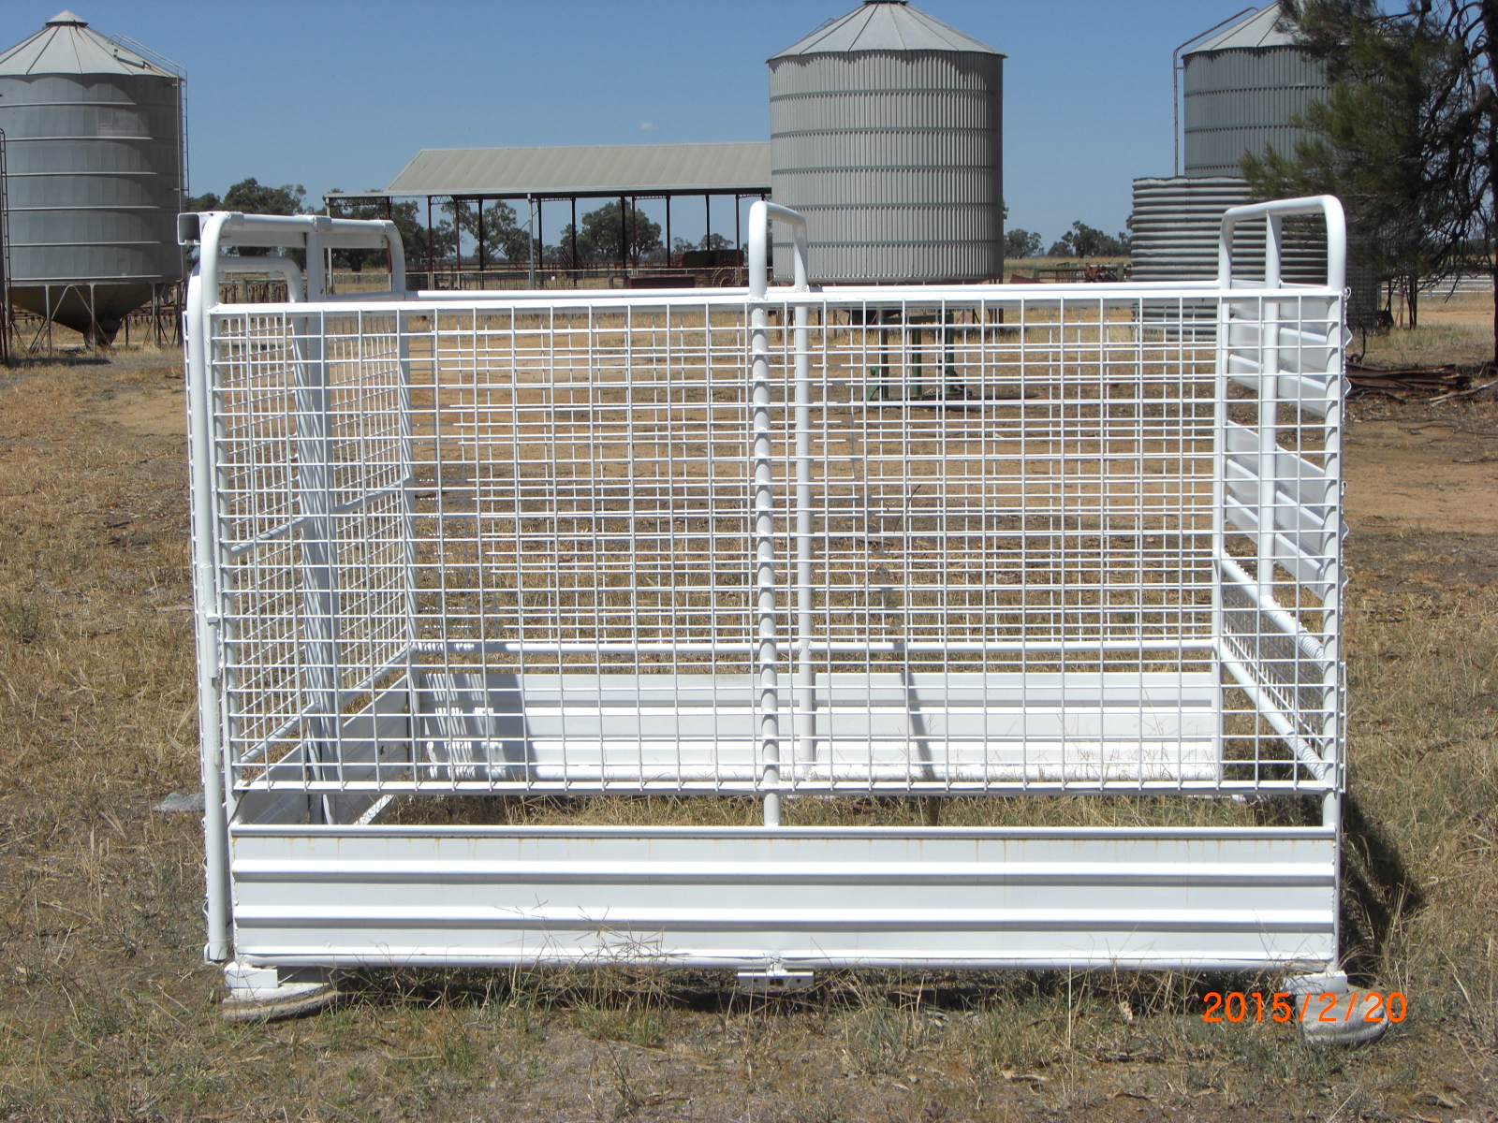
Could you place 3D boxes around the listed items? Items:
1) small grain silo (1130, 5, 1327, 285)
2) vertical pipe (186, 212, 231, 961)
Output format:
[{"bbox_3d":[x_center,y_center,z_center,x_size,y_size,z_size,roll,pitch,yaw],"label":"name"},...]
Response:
[{"bbox_3d":[9.483,-7.007,43.500,4.400,5.800,4.400,0,7,4],"label":"small grain silo"},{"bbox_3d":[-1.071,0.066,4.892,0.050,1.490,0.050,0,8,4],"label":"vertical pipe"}]

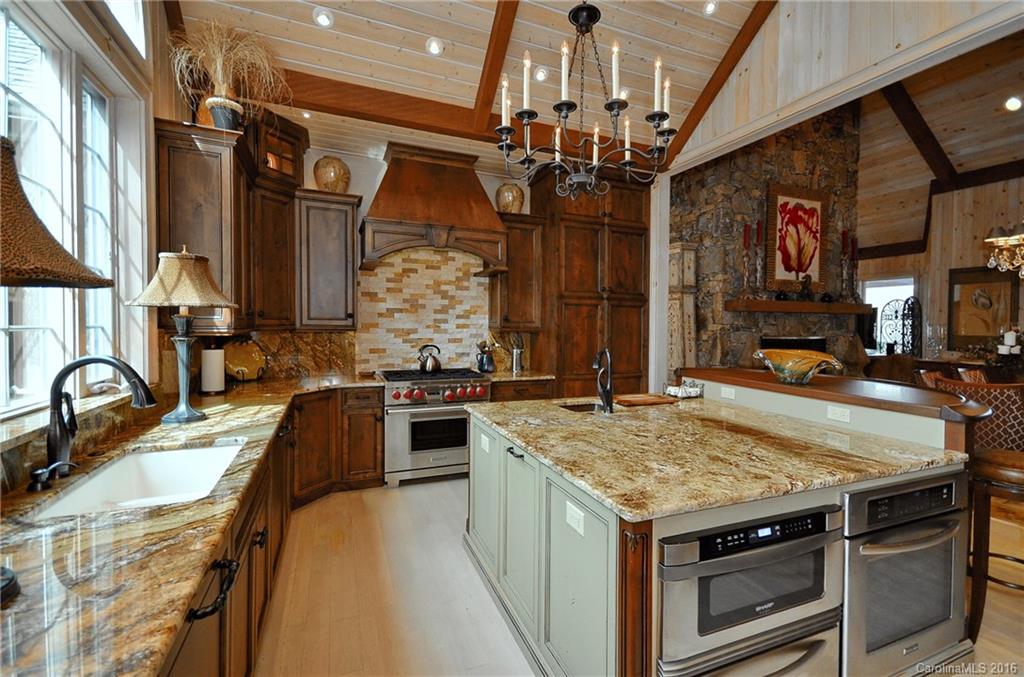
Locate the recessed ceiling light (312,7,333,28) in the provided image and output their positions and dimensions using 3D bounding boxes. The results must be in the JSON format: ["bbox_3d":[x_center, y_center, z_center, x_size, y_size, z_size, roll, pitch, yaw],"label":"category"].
[{"bbox_3d":[-1.260,-2.135,2.830,0.130,0.040,0.130,0,-38,-23],"label":"recessed ceiling light"}]

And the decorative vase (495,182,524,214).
[{"bbox_3d":[-0.019,-1.436,4.437,0.290,0.370,0.290,0,1,0],"label":"decorative vase"}]

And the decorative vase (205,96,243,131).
[{"bbox_3d":[-1.766,-1.361,2.609,0.200,0.250,0.200,0,2,-23],"label":"decorative vase"}]

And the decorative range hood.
[{"bbox_3d":[-0.736,-1.186,4.054,1.270,1.090,0.550,0,2,-23],"label":"decorative range hood"}]

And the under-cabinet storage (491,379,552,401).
[{"bbox_3d":[-0.010,0.826,4.389,0.660,0.880,0.600,0,2,-23],"label":"under-cabinet storage"}]

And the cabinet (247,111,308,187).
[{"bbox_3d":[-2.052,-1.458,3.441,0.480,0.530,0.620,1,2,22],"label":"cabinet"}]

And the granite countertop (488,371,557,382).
[{"bbox_3d":[-0.007,0.385,4.382,0.718,0.040,0.650,0,2,-21],"label":"granite countertop"}]

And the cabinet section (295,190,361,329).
[{"bbox_3d":[-1.653,-0.675,3.876,0.530,1.190,0.370,0,2,-22],"label":"cabinet section"}]

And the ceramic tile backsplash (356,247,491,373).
[{"bbox_3d":[-0.877,-0.294,4.360,1.355,1.285,0.025,0,2,-21],"label":"ceramic tile backsplash"}]

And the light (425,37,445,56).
[{"bbox_3d":[-0.599,-2.263,3.290,0.145,0.040,0.145,0,-35,-21],"label":"light"}]

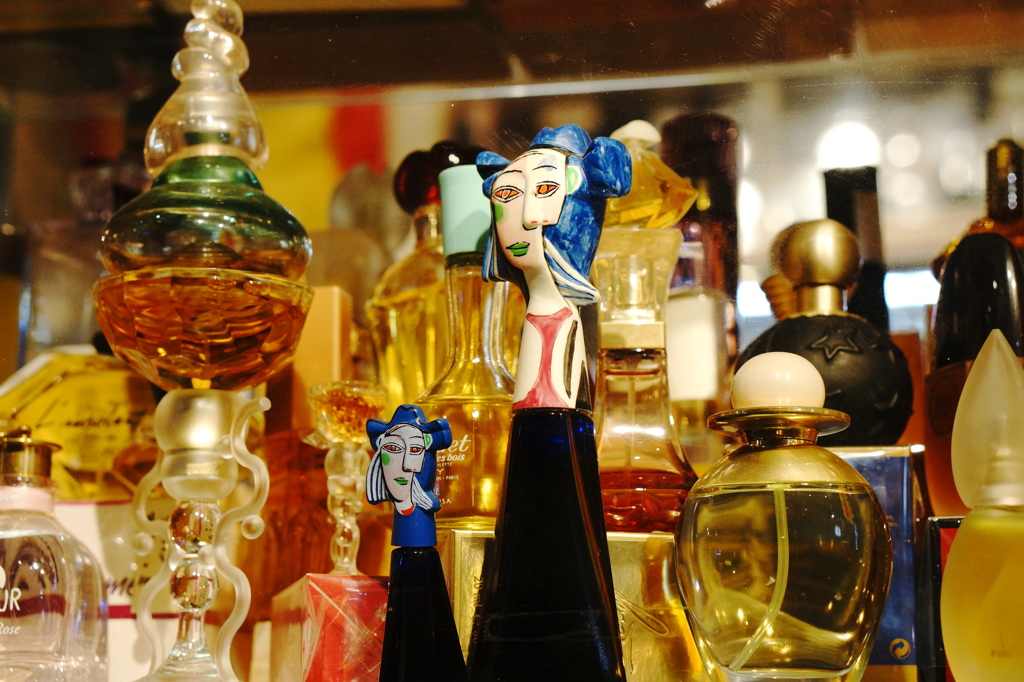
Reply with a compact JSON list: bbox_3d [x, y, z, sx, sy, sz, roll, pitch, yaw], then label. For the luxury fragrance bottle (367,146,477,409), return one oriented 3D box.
[{"bbox_3d":[-0.021,-0.005,0.685,0.051,0.123,0.044,0,-11,0],"label":"luxury fragrance bottle"}]

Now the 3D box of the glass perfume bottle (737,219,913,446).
[{"bbox_3d":[0.098,0.002,0.670,0.055,0.082,0.052,0,-11,0],"label":"glass perfume bottle"}]

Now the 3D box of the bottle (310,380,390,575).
[{"bbox_3d":[-0.048,0.041,0.620,0.024,0.060,0.023,0,-11,0],"label":"bottle"}]

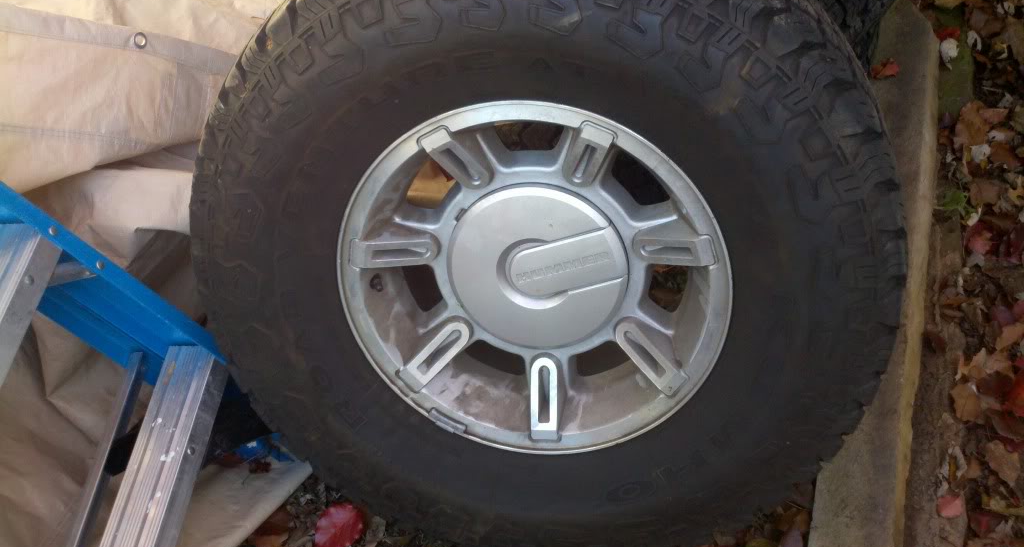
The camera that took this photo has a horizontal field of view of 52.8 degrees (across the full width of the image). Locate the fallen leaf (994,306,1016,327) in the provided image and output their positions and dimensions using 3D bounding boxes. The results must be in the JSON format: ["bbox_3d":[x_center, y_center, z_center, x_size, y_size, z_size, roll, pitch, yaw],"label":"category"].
[{"bbox_3d":[0.777,0.065,1.633,0.035,0.012,0.037,-16,50,-2],"label":"fallen leaf"}]

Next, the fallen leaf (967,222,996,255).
[{"bbox_3d":[0.791,-0.062,1.734,0.042,0.015,0.077,12,54,20],"label":"fallen leaf"}]

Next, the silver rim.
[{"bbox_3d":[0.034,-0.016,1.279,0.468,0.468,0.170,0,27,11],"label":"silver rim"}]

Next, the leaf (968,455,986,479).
[{"bbox_3d":[0.728,0.303,1.614,0.025,0.008,0.045,9,49,8],"label":"leaf"}]

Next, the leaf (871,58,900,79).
[{"bbox_3d":[0.816,-0.450,2.266,0.077,0.015,0.065,-9,49,-8],"label":"leaf"}]

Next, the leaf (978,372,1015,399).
[{"bbox_3d":[0.732,0.167,1.558,0.053,0.014,0.040,-28,51,-12],"label":"leaf"}]

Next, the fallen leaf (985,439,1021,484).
[{"bbox_3d":[0.708,0.266,1.482,0.045,0.012,0.064,-35,53,-17],"label":"fallen leaf"}]

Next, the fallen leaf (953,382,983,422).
[{"bbox_3d":[0.748,0.211,1.690,0.047,0.018,0.072,3,48,3],"label":"fallen leaf"}]

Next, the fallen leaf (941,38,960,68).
[{"bbox_3d":[0.978,-0.491,2.303,0.045,0.025,0.080,12,49,10],"label":"fallen leaf"}]

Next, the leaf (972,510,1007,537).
[{"bbox_3d":[0.716,0.372,1.552,0.054,0.012,0.037,-17,50,-14],"label":"leaf"}]

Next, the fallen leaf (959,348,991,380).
[{"bbox_3d":[0.782,0.154,1.742,0.047,0.018,0.072,17,50,15],"label":"fallen leaf"}]

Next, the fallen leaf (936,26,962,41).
[{"bbox_3d":[0.875,-0.480,2.062,0.045,0.012,0.055,6,52,16],"label":"fallen leaf"}]

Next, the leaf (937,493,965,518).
[{"bbox_3d":[0.661,0.352,1.550,0.043,0.008,0.036,-2,48,-2],"label":"leaf"}]

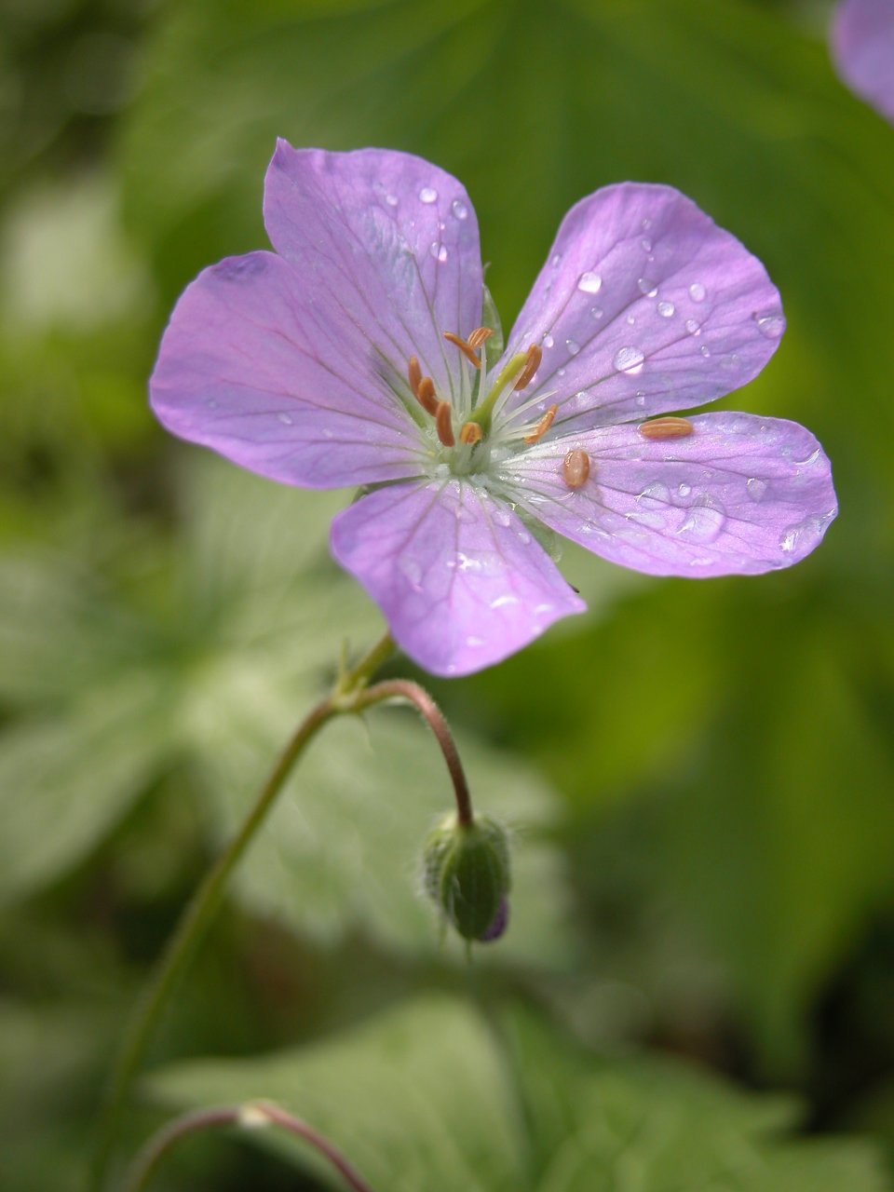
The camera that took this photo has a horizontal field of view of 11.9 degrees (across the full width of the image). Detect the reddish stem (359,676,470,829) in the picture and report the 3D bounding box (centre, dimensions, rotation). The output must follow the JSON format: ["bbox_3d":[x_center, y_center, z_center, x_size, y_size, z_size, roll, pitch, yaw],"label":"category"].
[{"bbox_3d":[-0.002,0.008,0.222,0.006,0.008,0.002,0,25,0],"label":"reddish stem"}]

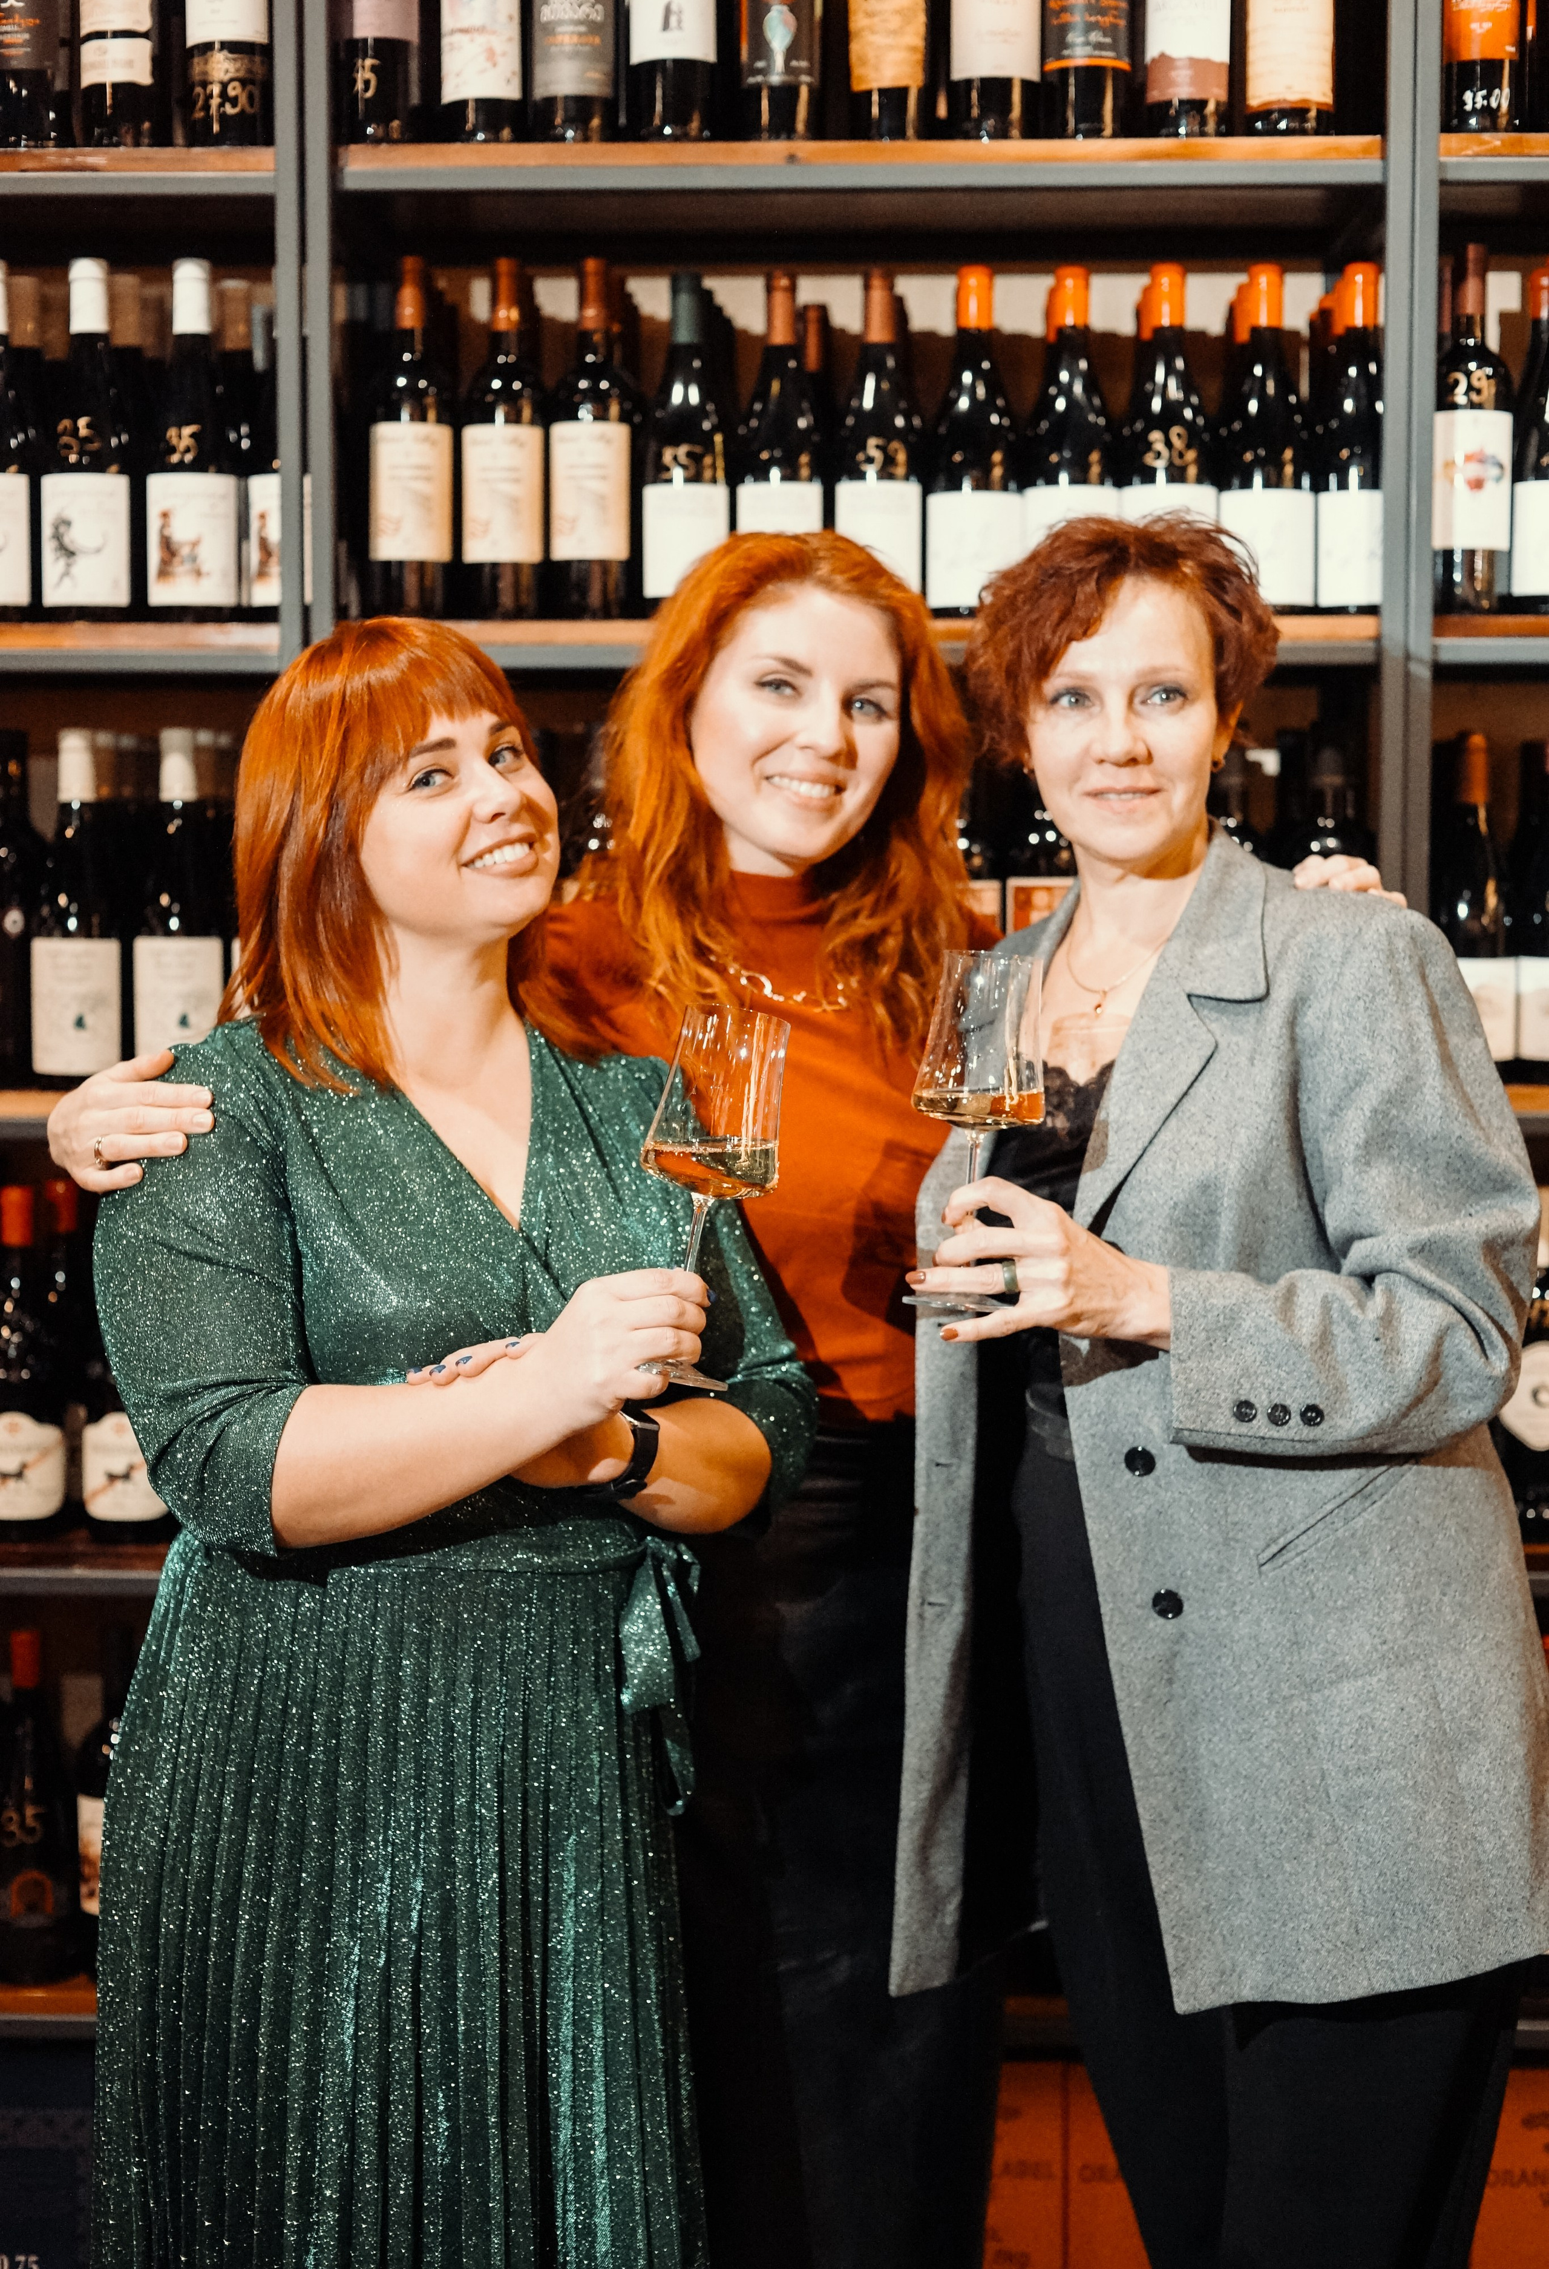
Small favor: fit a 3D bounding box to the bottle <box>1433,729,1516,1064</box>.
[{"bbox_3d":[0.600,-0.191,2.752,0.072,0.300,0.072,0,4,1],"label":"bottle"}]

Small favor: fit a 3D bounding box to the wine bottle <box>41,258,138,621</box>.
[{"bbox_3d":[-0.577,-0.580,2.717,0.080,0.305,0.080,0,4,2],"label":"wine bottle"}]

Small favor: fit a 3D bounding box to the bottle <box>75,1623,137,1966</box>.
[{"bbox_3d":[-0.569,0.578,2.806,0.076,0.303,0.076,0,4,2],"label":"bottle"}]

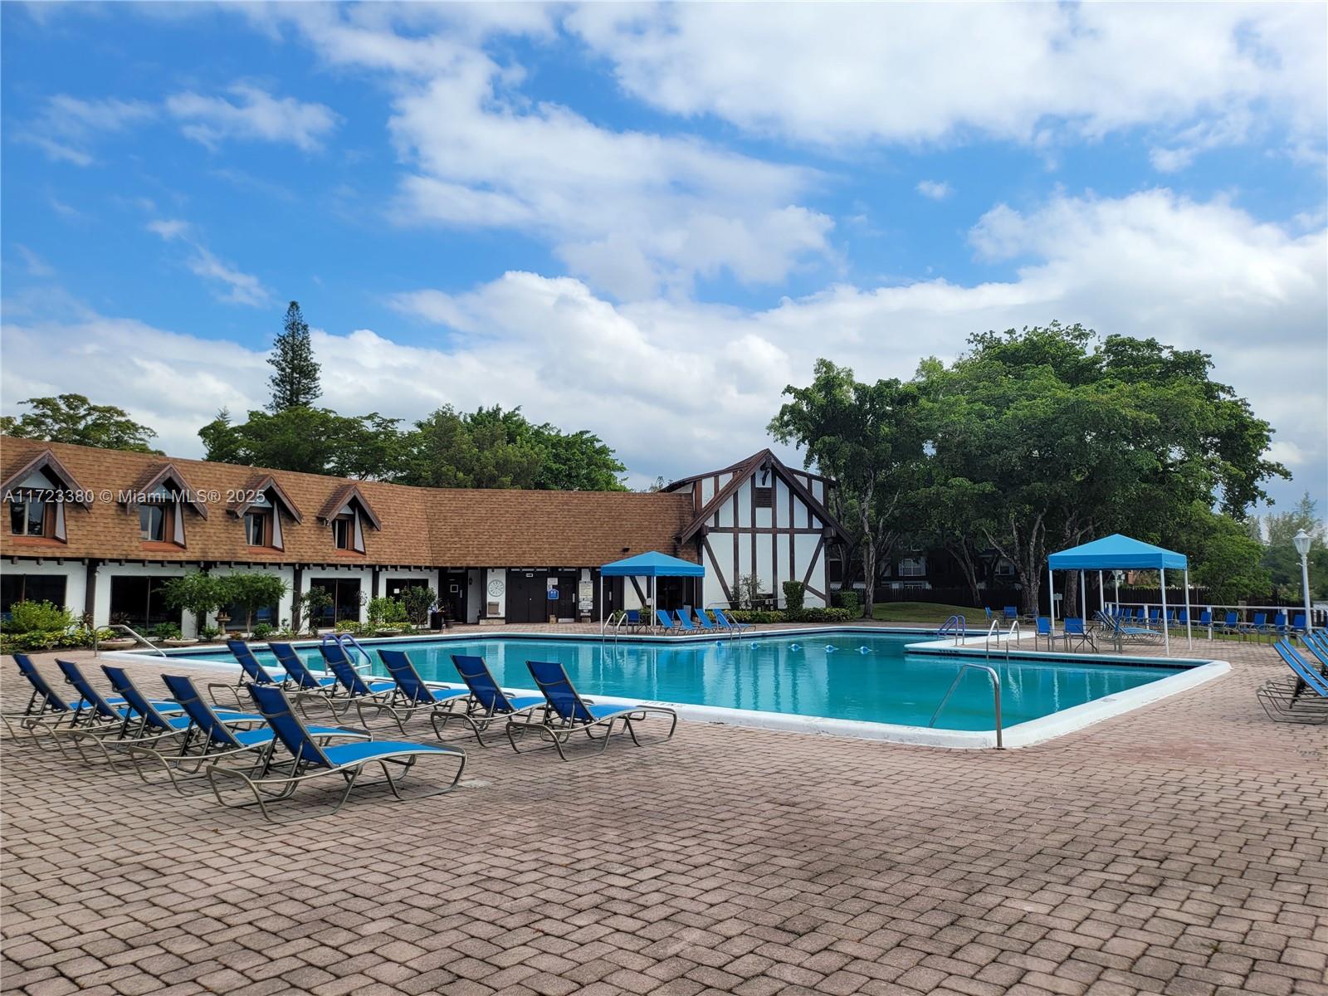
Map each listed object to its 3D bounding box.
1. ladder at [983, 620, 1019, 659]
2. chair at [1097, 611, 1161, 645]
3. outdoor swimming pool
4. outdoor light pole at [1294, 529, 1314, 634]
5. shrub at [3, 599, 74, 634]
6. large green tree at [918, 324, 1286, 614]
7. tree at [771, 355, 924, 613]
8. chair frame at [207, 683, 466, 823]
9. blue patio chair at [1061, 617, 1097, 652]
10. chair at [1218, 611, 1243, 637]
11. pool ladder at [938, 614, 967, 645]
[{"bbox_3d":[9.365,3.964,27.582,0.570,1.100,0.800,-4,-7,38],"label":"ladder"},{"bbox_3d":[13.016,3.650,27.848,1.880,0.880,0.690,-1,-5,14],"label":"chair"},{"bbox_3d":[2.877,4.478,27.112,21.300,1.000,25.600,-4,-7,39],"label":"outdoor swimming pool"},{"bbox_3d":[17.879,2.518,27.781,0.480,3.330,0.480,-3,-6,33],"label":"outdoor light pole"},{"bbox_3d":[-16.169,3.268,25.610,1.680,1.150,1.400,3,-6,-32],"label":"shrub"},{"bbox_3d":[22.900,-1.436,52.339,17.800,15.600,16.200,-2,-6,24],"label":"large green tree"},{"bbox_3d":[8.904,-0.355,48.728,7.800,12.600,7.500,-1,-5,10],"label":"tree"},{"bbox_3d":[-2.466,1.852,7.707,0.700,0.910,1.840,-5,-7,42],"label":"chair frame"},{"bbox_3d":[10.807,3.584,26.087,0.610,0.870,0.620,0,-5,2],"label":"blue patio chair"},{"bbox_3d":[17.692,4.046,31.383,0.660,0.940,0.600,0,-5,-4],"label":"chair"},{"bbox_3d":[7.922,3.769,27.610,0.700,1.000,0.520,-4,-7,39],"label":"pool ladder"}]

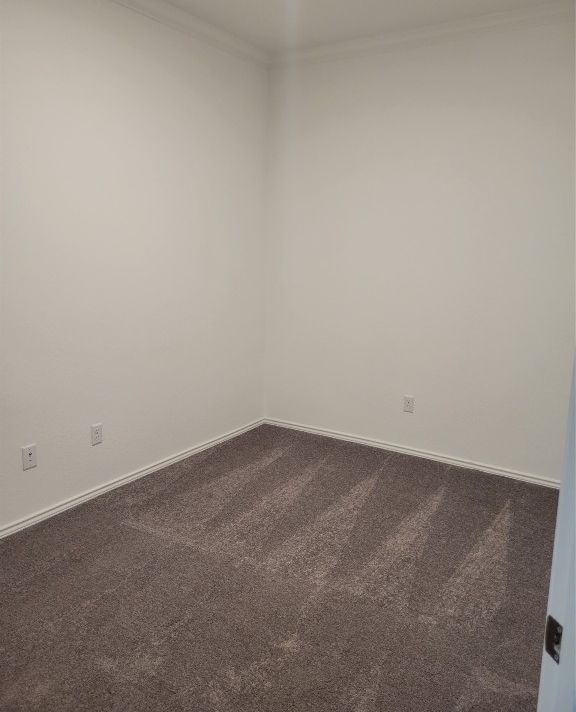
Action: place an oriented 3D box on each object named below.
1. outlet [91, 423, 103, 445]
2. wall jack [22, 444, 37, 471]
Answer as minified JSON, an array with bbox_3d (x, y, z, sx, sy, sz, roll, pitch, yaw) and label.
[{"bbox_3d":[-1.046,0.433,3.171,0.009,0.115,0.071,8,13,32],"label":"outlet"},{"bbox_3d":[-1.266,0.499,2.835,0.009,0.115,0.071,8,13,32],"label":"wall jack"}]

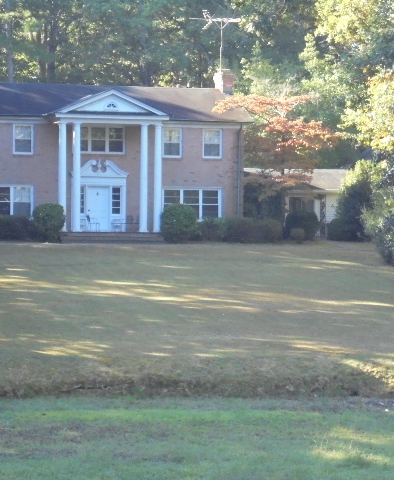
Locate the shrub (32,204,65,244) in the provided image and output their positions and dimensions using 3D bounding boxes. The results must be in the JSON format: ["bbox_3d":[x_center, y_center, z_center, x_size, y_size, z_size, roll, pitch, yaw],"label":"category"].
[{"bbox_3d":[-6.501,-0.722,98.739,1.500,1.700,1.500,0,0,0],"label":"shrub"}]

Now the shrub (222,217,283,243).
[{"bbox_3d":[2.531,-0.465,102.860,2.450,1.220,1.400,0,0,-17],"label":"shrub"}]

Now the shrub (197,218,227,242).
[{"bbox_3d":[0.703,-0.463,102.301,1.400,1.200,1.300,0,0,-17],"label":"shrub"}]

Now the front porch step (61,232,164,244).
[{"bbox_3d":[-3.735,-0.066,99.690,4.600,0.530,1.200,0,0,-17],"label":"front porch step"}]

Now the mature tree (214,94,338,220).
[{"bbox_3d":[3.600,-3.300,103.900,5.700,6.700,5.400,0,0,0],"label":"mature tree"}]

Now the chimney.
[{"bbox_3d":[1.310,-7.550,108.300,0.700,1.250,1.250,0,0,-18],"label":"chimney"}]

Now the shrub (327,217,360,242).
[{"bbox_3d":[6.890,-0.550,106.300,1.550,1.200,1.500,0,0,0],"label":"shrub"}]

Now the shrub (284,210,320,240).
[{"bbox_3d":[4.957,-0.674,107.000,1.650,1.450,1.600,0,0,0],"label":"shrub"}]

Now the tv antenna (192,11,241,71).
[{"bbox_3d":[0.930,-9.550,108.200,2.400,2.850,2.000,0,0,-13],"label":"tv antenna"}]

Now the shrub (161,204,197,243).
[{"bbox_3d":[-0.780,-0.740,101.000,1.600,1.680,1.600,0,0,0],"label":"shrub"}]

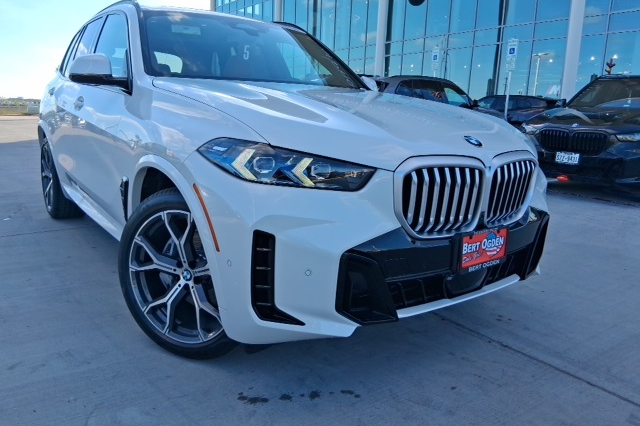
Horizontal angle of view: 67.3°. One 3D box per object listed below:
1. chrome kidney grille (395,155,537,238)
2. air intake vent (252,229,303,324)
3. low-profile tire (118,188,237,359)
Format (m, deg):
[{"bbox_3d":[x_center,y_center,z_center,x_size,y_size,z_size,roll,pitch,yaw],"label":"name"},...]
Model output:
[{"bbox_3d":[0.609,-0.086,1.949,0.890,0.330,0.130,-9,16,-36],"label":"chrome kidney grille"},{"bbox_3d":[-0.143,0.225,1.631,0.180,0.330,0.080,0,13,-2],"label":"air intake vent"},{"bbox_3d":[-0.547,0.254,2.149,0.750,0.750,0.280,8,14,28],"label":"low-profile tire"}]

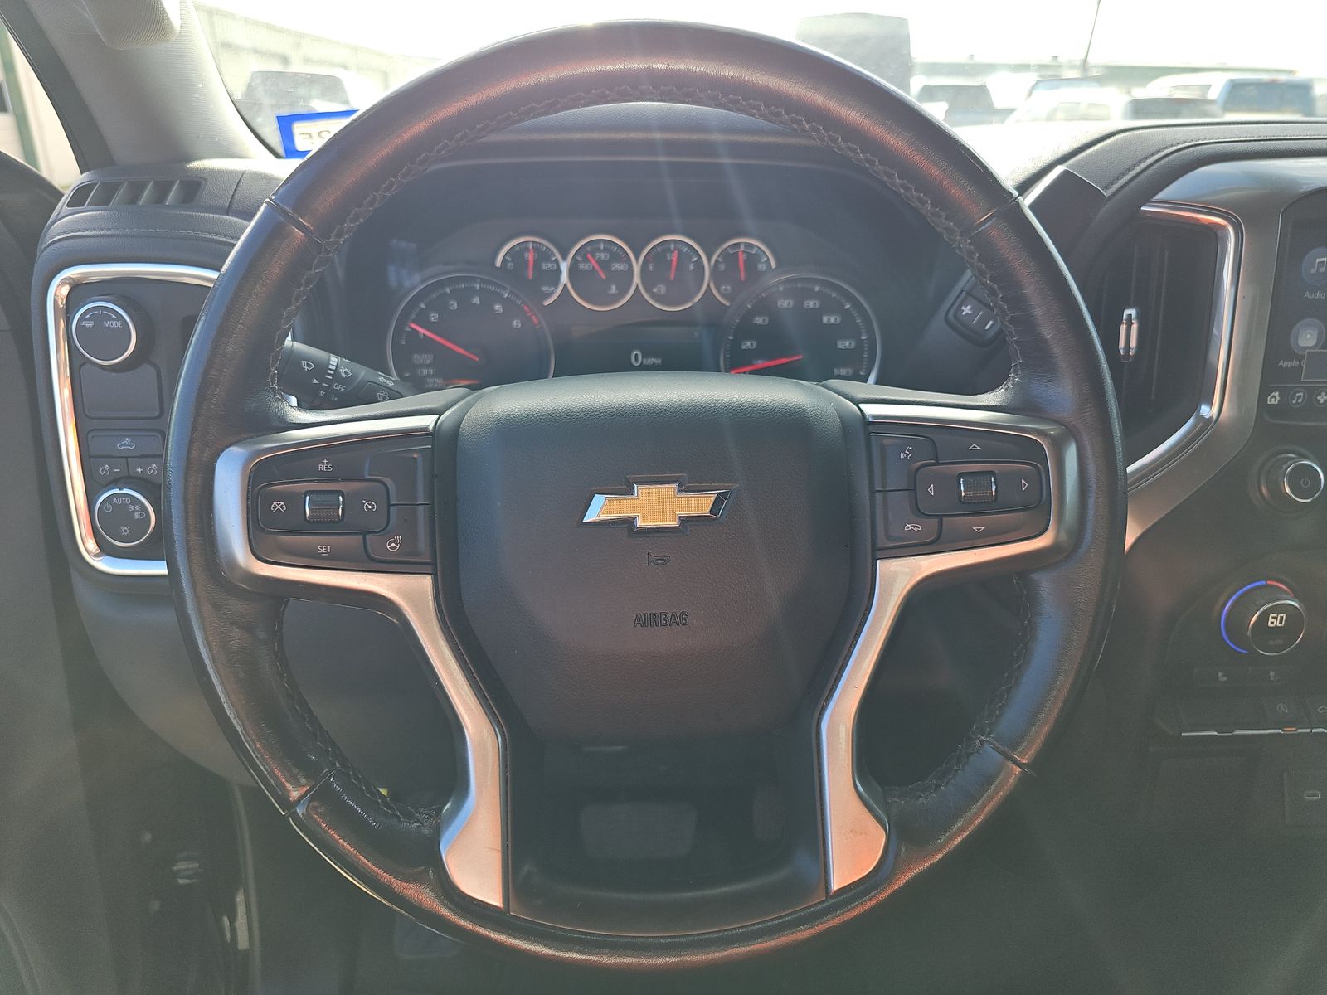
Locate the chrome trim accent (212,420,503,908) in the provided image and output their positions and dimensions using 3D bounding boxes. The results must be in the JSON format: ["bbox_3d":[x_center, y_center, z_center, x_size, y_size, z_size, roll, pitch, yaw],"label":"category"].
[{"bbox_3d":[-0.127,0.069,0.368,0.121,0.207,0.033,-2,0,0],"label":"chrome trim accent"}]

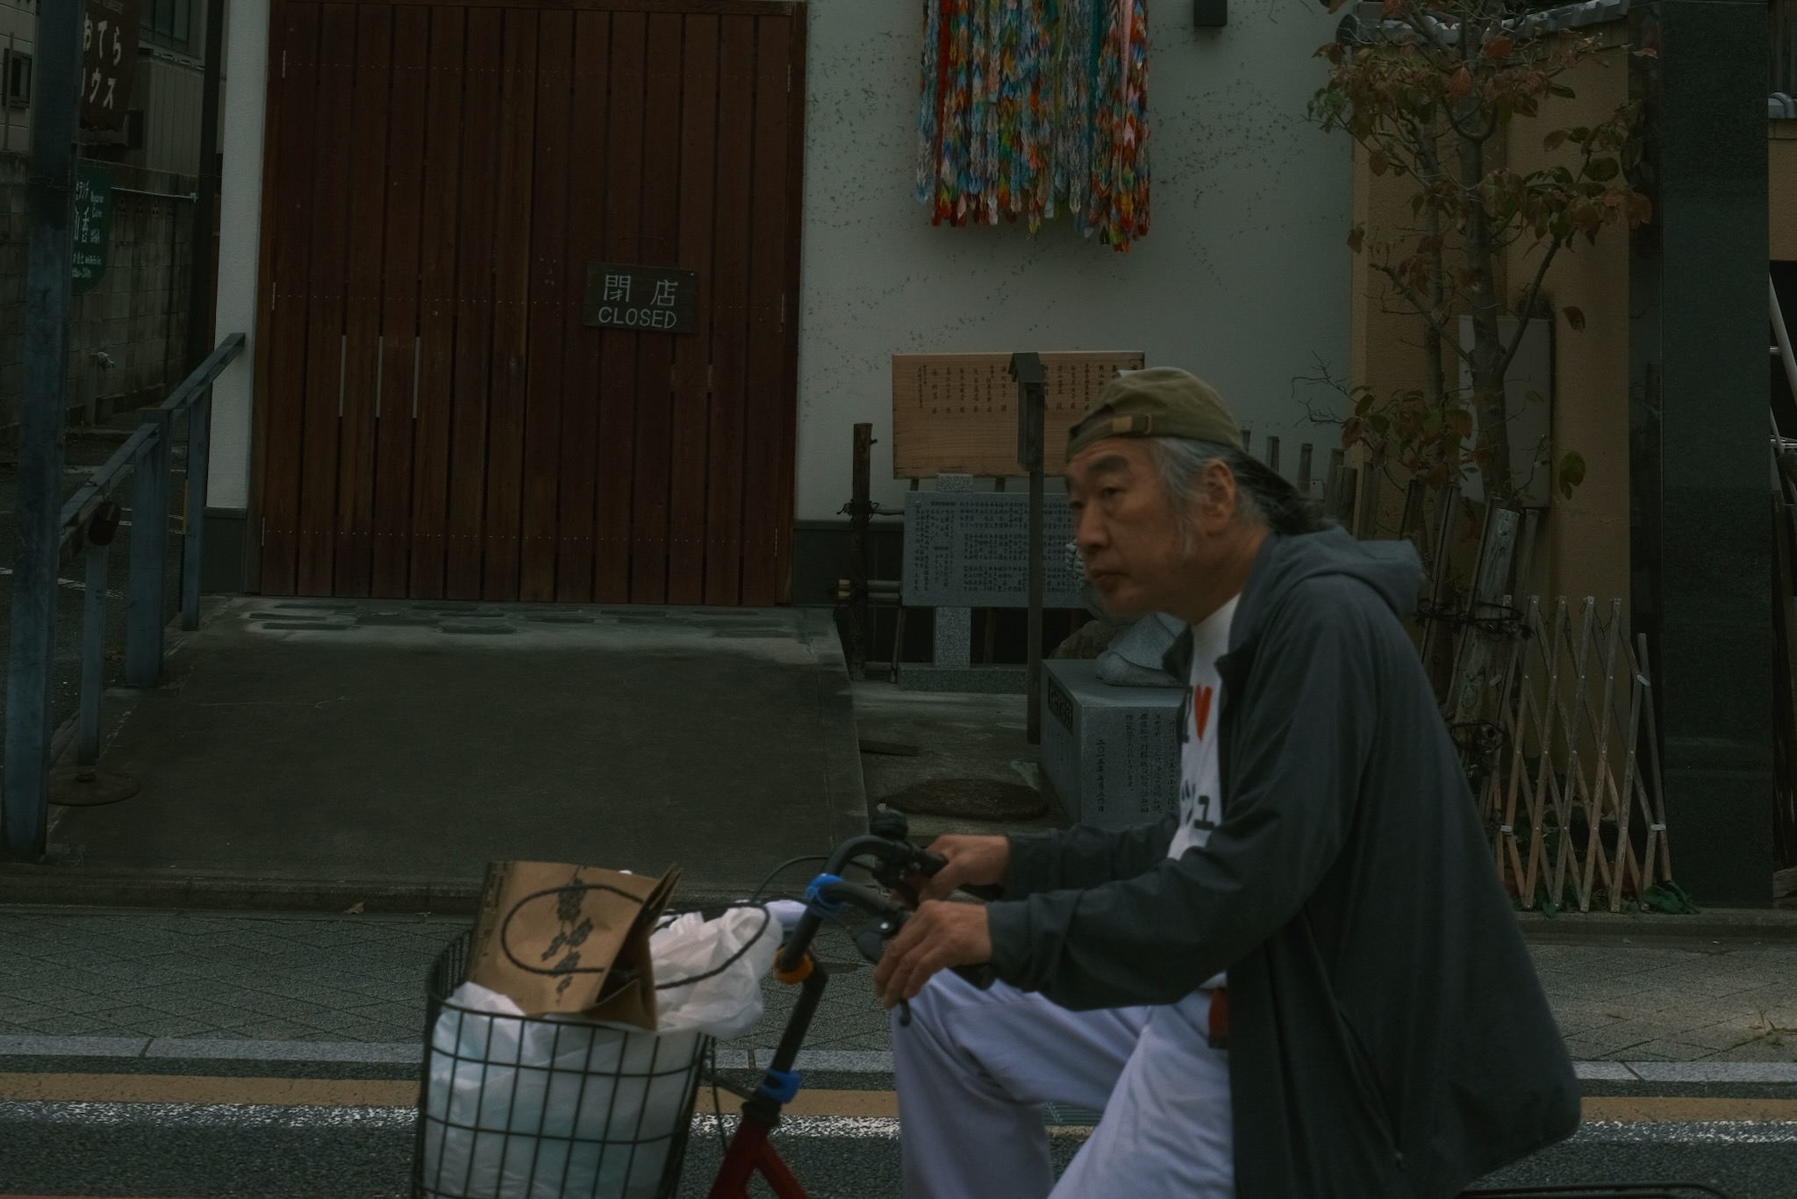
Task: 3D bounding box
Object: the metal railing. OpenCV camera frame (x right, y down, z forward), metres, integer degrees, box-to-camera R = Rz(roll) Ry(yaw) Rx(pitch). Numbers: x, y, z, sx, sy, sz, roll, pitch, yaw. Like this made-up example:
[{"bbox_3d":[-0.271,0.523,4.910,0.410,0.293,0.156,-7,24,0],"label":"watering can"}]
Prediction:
[{"bbox_3d":[-2.310,-0.170,6.330,0.160,1.420,2.500,1,4,-6],"label":"metal railing"}]

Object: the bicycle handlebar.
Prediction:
[{"bbox_3d":[0.000,0.312,2.120,0.240,0.170,0.480,2,4,7],"label":"bicycle handlebar"}]

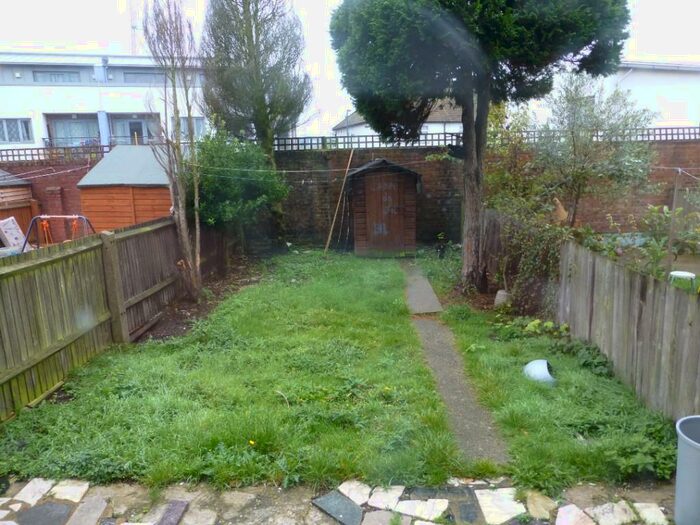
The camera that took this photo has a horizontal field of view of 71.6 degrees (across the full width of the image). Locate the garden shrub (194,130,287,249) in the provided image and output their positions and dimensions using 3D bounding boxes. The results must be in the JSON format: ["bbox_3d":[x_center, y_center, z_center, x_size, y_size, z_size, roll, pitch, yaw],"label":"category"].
[{"bbox_3d":[-2.091,-1.231,9.332,1.850,2.450,1.600,-2,12,0],"label":"garden shrub"}]

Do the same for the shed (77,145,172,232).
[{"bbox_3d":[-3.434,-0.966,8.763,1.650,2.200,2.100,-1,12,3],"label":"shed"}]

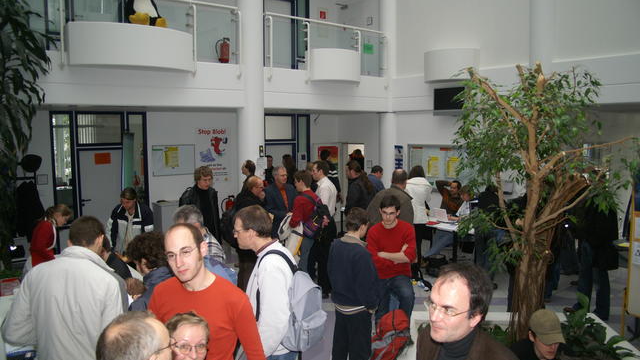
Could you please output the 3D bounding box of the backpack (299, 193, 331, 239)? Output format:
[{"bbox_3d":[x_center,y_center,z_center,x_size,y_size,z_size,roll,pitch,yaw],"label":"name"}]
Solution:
[{"bbox_3d":[-0.029,0.418,5.500,0.220,0.480,0.320,3,7,29],"label":"backpack"}]

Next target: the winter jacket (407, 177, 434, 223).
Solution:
[{"bbox_3d":[1.403,0.291,6.800,0.420,0.650,0.280,2,6,18],"label":"winter jacket"}]

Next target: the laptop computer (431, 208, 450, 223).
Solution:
[{"bbox_3d":[2.127,0.601,8.235,0.280,0.220,0.320,-4,7,-37],"label":"laptop computer"}]

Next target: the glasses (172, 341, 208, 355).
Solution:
[{"bbox_3d":[-0.505,0.627,1.856,0.137,0.045,0.130,-2,3,-20],"label":"glasses"}]

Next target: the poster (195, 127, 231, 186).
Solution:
[{"bbox_3d":[-2.371,-0.531,10.608,0.810,1.250,0.015,-4,7,-37],"label":"poster"}]

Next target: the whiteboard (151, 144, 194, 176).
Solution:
[{"bbox_3d":[-3.079,-0.414,10.083,0.910,0.640,0.025,-4,7,-37],"label":"whiteboard"}]

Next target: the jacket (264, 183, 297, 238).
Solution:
[{"bbox_3d":[-0.490,0.375,6.100,0.470,0.730,0.280,-4,7,-33],"label":"jacket"}]

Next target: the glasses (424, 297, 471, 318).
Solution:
[{"bbox_3d":[0.426,0.410,1.530,0.140,0.045,0.138,-4,7,-31],"label":"glasses"}]

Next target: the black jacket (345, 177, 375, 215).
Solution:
[{"bbox_3d":[0.540,0.300,6.400,0.300,0.700,0.470,5,8,41],"label":"black jacket"}]

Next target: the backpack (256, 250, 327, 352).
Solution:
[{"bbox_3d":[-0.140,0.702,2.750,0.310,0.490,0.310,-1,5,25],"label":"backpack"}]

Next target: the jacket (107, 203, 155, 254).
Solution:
[{"bbox_3d":[-2.038,0.537,5.200,0.520,0.650,0.330,-1,6,-6],"label":"jacket"}]

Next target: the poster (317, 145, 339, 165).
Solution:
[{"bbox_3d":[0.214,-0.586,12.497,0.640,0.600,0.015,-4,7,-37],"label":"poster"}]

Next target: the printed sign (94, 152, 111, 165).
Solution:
[{"bbox_3d":[-4.184,-0.409,9.246,0.290,0.210,0.010,-4,7,-37],"label":"printed sign"}]

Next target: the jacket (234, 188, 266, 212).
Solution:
[{"bbox_3d":[-0.792,0.399,5.100,0.360,0.640,0.470,2,6,18],"label":"jacket"}]

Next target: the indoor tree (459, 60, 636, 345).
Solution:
[{"bbox_3d":[1.716,0.217,3.650,1.300,2.200,1.200,3,7,25],"label":"indoor tree"}]

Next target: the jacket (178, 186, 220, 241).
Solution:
[{"bbox_3d":[-1.382,0.430,5.500,0.460,0.740,0.290,-3,7,-27],"label":"jacket"}]

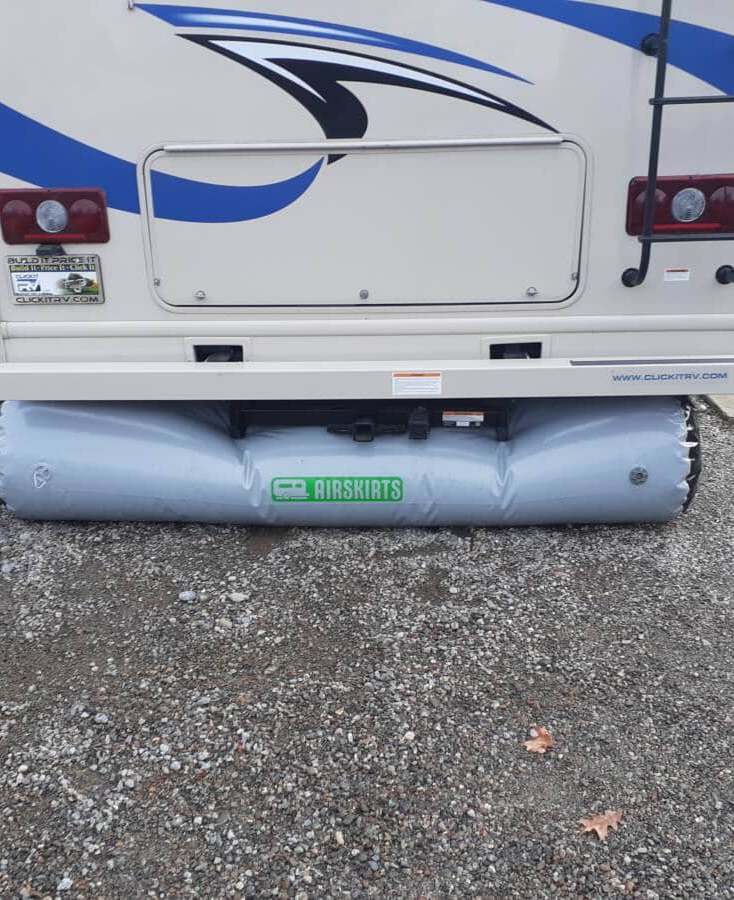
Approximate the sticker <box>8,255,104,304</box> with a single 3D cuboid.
[{"bbox_3d":[-1.026,-0.560,3.086,0.312,0.160,0.010,0,20,3],"label":"sticker"}]

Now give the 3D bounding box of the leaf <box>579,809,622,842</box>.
[{"bbox_3d":[0.494,0.785,1.972,0.095,0.025,0.085,0,20,3],"label":"leaf"}]

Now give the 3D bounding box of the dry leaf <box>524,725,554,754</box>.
[{"bbox_3d":[0.407,0.691,2.226,0.075,0.030,0.090,0,20,3],"label":"dry leaf"}]

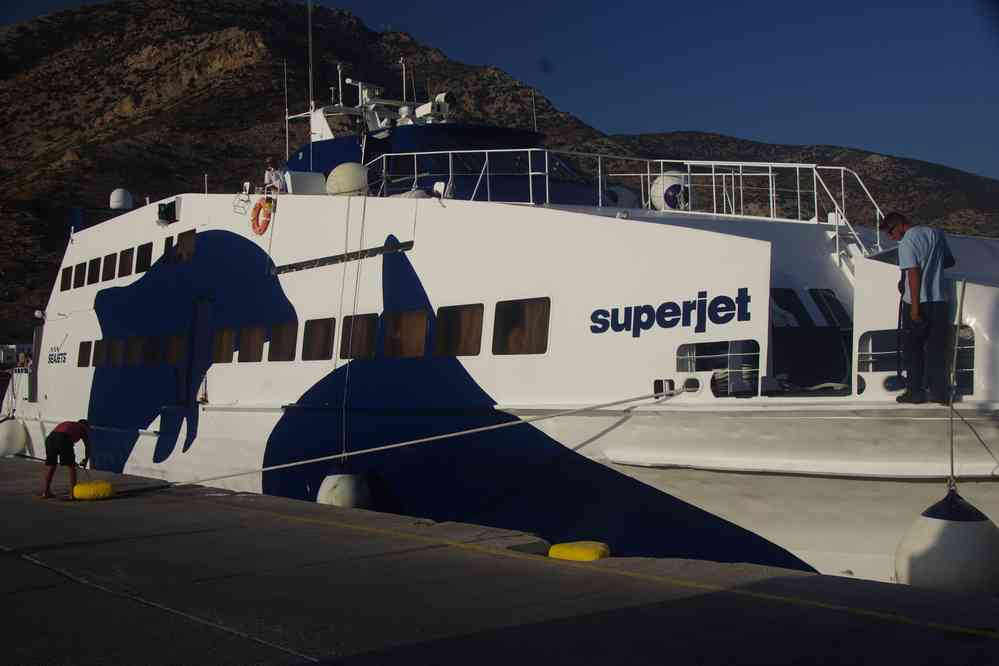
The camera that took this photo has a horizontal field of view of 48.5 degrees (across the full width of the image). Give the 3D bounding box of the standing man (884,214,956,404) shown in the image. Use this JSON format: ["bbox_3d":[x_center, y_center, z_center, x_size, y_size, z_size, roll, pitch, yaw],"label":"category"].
[{"bbox_3d":[3.726,-0.225,9.800,0.460,1.700,0.520,-2,-4,44],"label":"standing man"}]

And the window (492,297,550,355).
[{"bbox_3d":[0.291,-0.073,14.690,0.080,0.700,1.160,7,-6,-36],"label":"window"}]

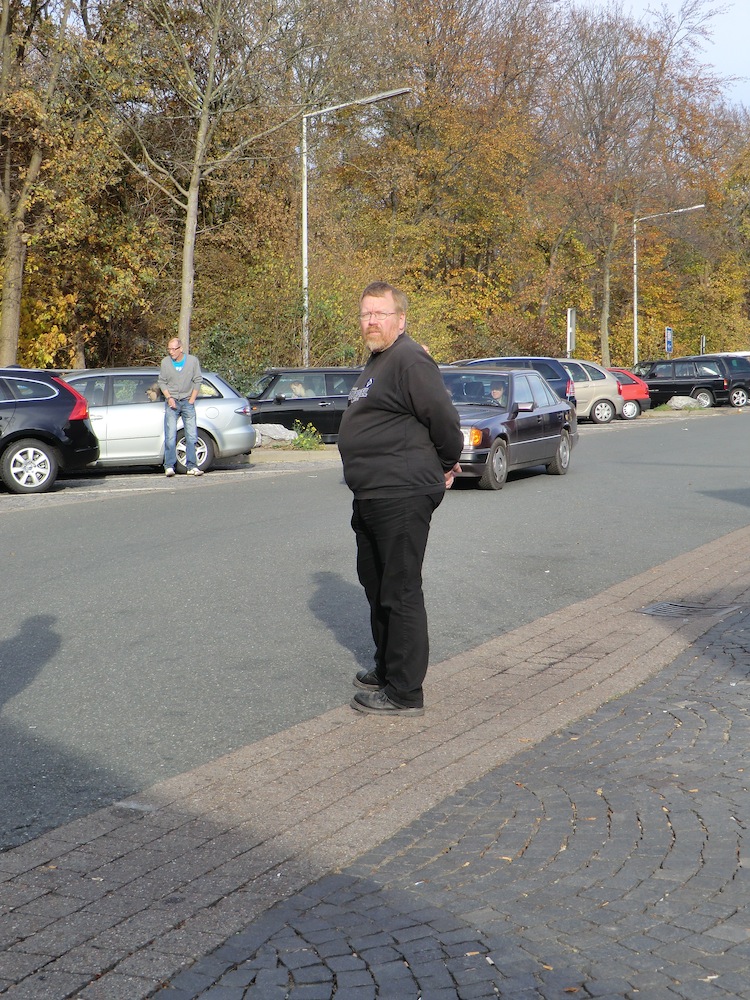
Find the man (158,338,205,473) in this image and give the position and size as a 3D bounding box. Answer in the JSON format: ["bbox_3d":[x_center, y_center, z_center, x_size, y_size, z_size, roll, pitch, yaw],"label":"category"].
[{"bbox_3d":[-2.590,-1.224,21.072,0.580,1.810,0.380,0,5,-5],"label":"man"}]

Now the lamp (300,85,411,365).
[{"bbox_3d":[-0.380,-4.811,32.711,2.450,7.000,0.280,2,5,25],"label":"lamp"}]

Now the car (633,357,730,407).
[{"bbox_3d":[9.850,-3.946,54.361,4.240,1.630,1.770,-1,5,-13],"label":"car"}]

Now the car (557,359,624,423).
[{"bbox_3d":[4.150,-2.759,40.311,4.270,1.630,1.750,-2,5,-18],"label":"car"}]

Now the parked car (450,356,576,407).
[{"bbox_3d":[2.320,-2.471,36.722,4.600,1.660,1.820,-2,5,-21],"label":"parked car"}]

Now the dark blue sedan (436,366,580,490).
[{"bbox_3d":[1.260,-0.984,20.490,1.740,1.430,4.720,2,5,22],"label":"dark blue sedan"}]

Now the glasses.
[{"bbox_3d":[0.013,-0.787,6.798,0.140,0.043,0.140,2,9,25],"label":"glasses"}]

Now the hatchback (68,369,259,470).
[{"bbox_3d":[-4.030,-1.105,21.684,4.680,1.470,1.780,-3,5,-28],"label":"hatchback"}]

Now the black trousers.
[{"bbox_3d":[0.095,0.401,6.888,0.380,0.910,0.460,-1,5,-7],"label":"black trousers"}]

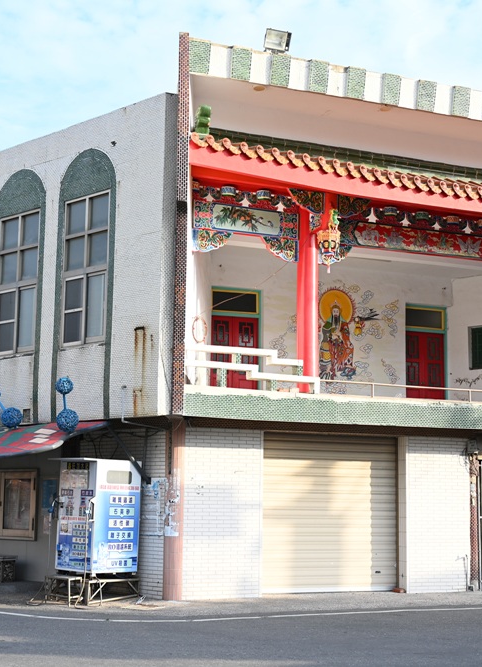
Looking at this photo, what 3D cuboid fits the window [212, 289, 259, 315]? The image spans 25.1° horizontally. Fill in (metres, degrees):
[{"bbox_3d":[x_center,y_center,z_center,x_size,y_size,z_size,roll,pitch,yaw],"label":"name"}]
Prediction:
[{"bbox_3d":[-0.122,-0.676,23.202,1.095,0.495,0.100,4,-9,-23],"label":"window"}]

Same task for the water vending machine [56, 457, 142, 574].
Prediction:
[{"bbox_3d":[-2.140,2.720,16.175,0.855,1.634,0.913,-8,-12,43],"label":"water vending machine"}]

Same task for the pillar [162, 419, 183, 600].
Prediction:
[{"bbox_3d":[-1.007,2.621,16.223,0.310,2.661,0.310,1,-8,0],"label":"pillar"}]

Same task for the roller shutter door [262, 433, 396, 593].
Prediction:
[{"bbox_3d":[1.454,2.870,17.361,2.397,2.494,0.120,4,-9,-22],"label":"roller shutter door"}]

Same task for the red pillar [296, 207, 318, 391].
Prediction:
[{"bbox_3d":[1.120,-0.597,18.109,0.345,3.160,0.345,1,-9,0],"label":"red pillar"}]

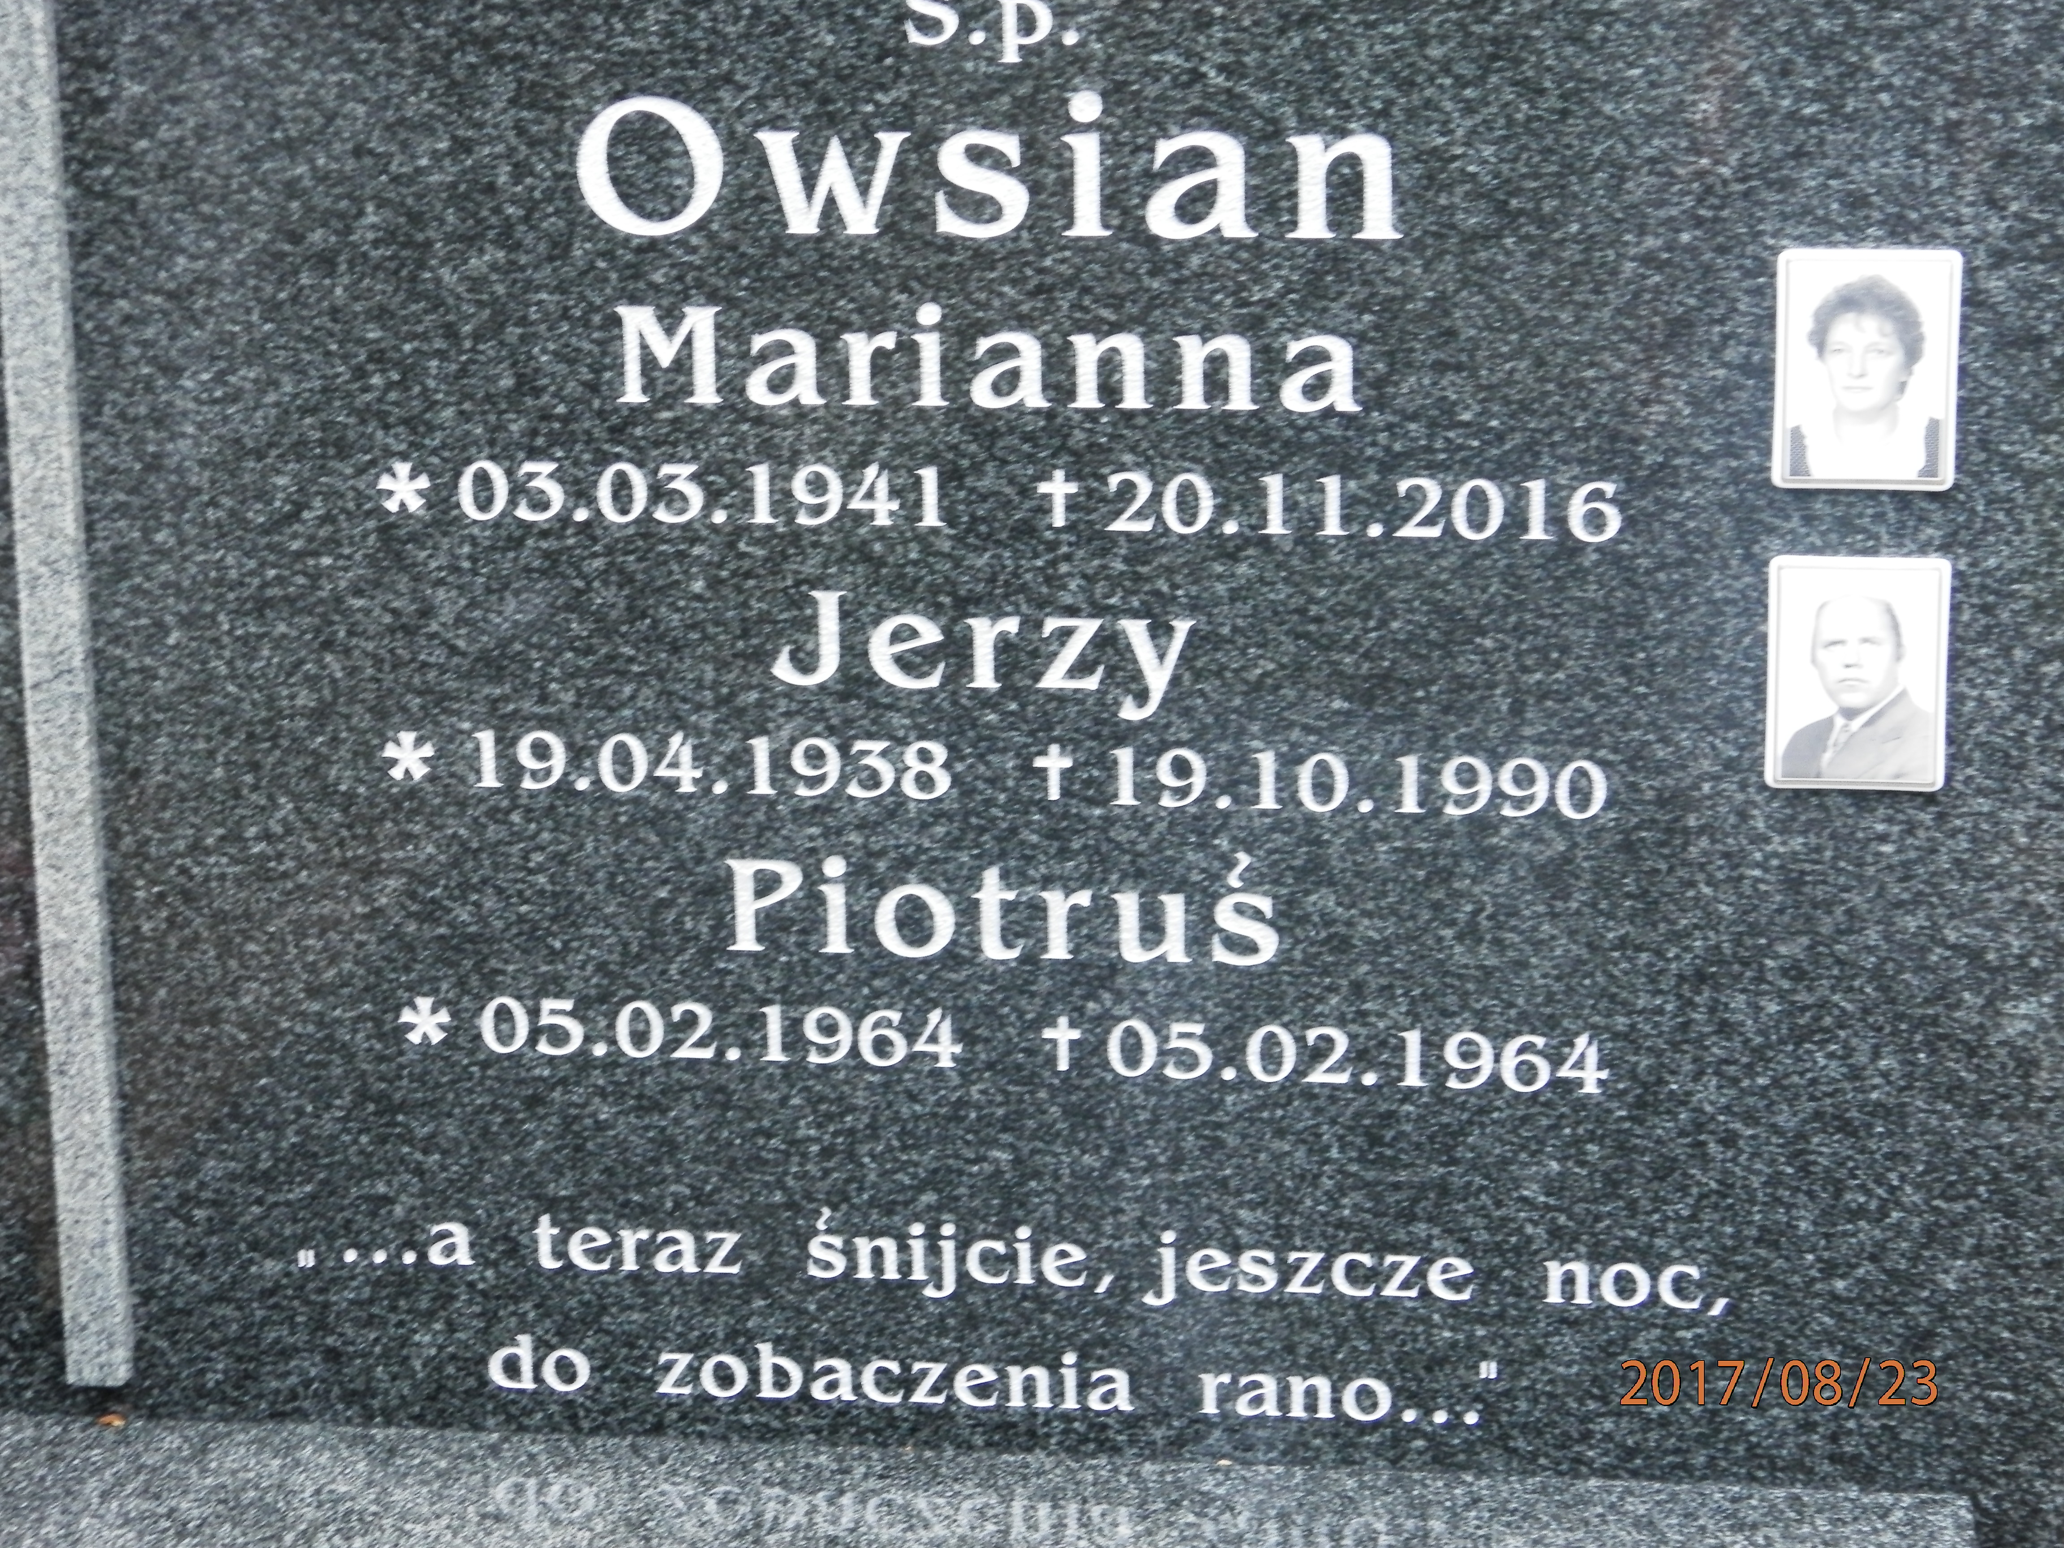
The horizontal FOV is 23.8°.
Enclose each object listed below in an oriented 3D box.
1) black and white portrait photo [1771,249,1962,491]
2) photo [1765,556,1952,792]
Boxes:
[{"bbox_3d":[0.413,-0.201,2.418,0.090,0.120,0.010,1,14,7],"label":"black and white portrait photo"},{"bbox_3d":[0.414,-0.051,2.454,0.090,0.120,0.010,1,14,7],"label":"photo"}]

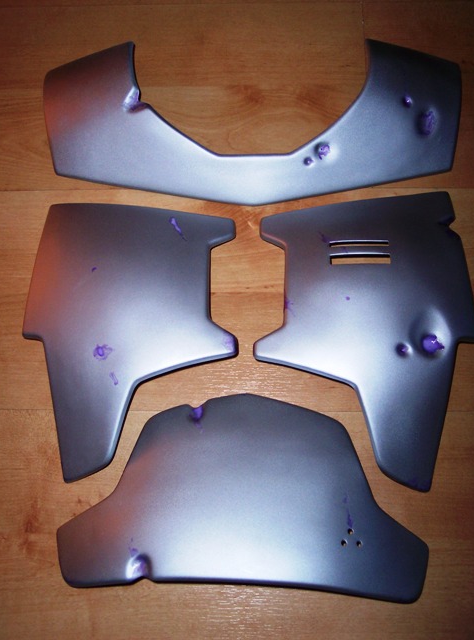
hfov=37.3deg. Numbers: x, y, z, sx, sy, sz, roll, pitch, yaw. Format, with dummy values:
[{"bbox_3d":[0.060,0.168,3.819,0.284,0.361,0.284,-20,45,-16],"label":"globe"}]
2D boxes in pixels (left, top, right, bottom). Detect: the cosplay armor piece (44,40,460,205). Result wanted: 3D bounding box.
[{"bbox_3d":[0.012,-0.181,0.615,0.371,0.055,0.170,0,78,2],"label":"cosplay armor piece"}]

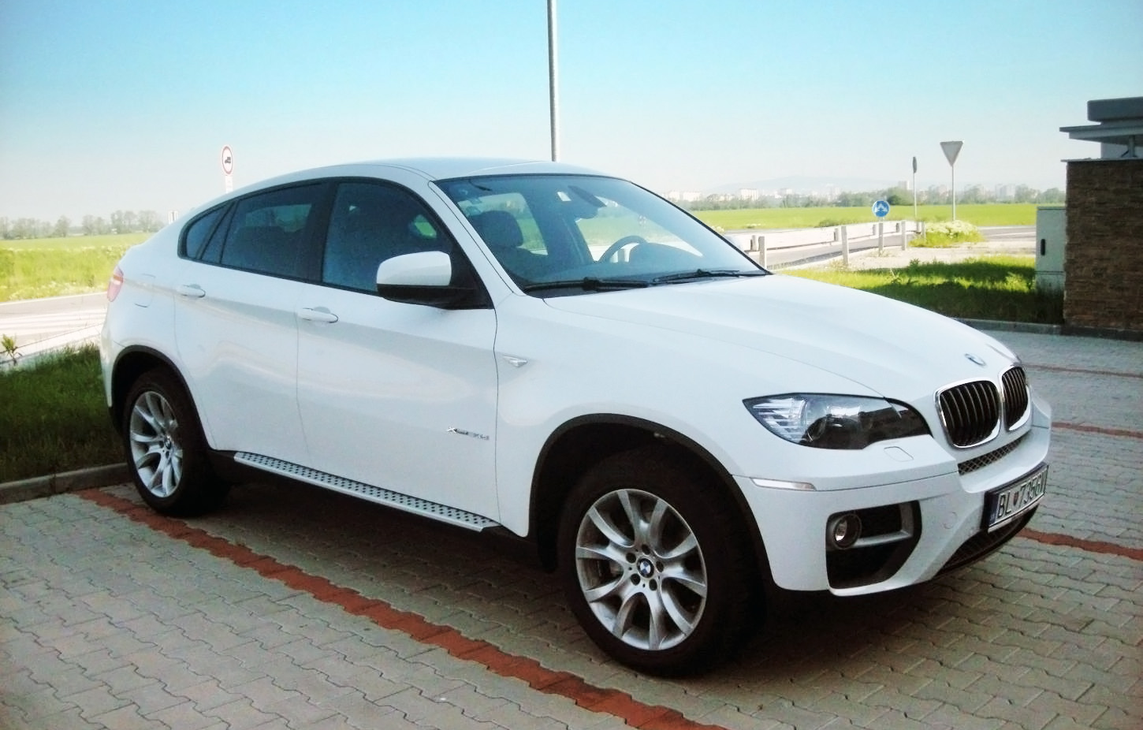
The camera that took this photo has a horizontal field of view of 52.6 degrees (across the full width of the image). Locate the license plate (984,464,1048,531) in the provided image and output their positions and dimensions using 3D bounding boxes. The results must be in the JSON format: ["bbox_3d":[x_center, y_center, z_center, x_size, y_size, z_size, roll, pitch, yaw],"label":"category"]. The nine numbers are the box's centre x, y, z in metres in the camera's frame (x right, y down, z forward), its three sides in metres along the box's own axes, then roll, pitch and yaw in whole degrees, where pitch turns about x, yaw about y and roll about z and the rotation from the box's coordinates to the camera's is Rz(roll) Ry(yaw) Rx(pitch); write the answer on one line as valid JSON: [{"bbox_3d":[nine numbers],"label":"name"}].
[{"bbox_3d":[1.465,0.425,3.805,0.030,0.120,0.520,11,13,40],"label":"license plate"}]

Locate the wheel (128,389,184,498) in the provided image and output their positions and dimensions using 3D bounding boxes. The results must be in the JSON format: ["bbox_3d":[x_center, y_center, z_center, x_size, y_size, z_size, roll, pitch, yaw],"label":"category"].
[{"bbox_3d":[-1.935,0.373,5.669,0.510,0.510,0.220,7,10,41],"label":"wheel"}]

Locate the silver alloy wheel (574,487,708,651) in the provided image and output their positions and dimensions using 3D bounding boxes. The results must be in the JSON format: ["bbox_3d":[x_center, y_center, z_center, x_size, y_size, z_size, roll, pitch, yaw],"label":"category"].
[{"bbox_3d":[0.285,0.639,3.768,0.510,0.510,0.220,6,10,39],"label":"silver alloy wheel"}]

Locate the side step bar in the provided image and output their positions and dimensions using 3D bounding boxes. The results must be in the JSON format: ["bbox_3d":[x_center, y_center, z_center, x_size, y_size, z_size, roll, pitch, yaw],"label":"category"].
[{"bbox_3d":[-0.875,0.515,4.684,1.690,0.055,0.130,7,10,42],"label":"side step bar"}]

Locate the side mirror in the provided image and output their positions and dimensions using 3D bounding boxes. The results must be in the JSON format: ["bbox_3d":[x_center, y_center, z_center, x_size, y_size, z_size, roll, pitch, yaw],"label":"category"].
[{"bbox_3d":[-0.508,-0.315,4.148,0.260,0.195,0.250,7,10,41],"label":"side mirror"}]

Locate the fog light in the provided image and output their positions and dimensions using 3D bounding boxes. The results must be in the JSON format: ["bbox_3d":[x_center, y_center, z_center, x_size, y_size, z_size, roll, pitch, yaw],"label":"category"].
[{"bbox_3d":[0.804,0.491,3.427,0.080,0.100,0.100,7,10,41],"label":"fog light"}]

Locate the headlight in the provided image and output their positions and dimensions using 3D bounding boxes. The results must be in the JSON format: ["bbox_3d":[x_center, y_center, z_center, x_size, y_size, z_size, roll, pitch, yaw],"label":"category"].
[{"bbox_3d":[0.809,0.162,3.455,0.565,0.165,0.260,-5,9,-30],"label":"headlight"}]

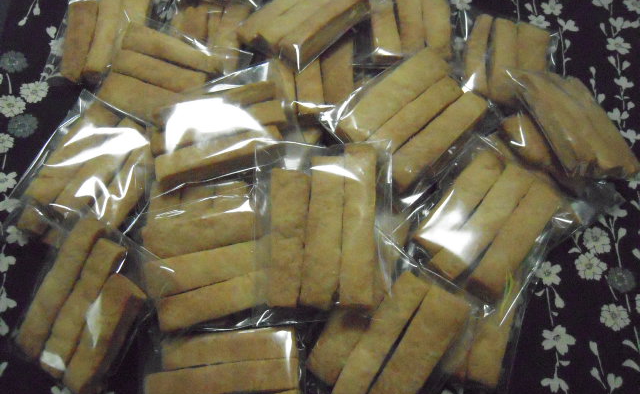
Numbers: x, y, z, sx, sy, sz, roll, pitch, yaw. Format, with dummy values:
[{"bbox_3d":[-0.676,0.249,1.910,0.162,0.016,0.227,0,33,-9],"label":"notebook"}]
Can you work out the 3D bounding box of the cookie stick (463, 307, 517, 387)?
[{"bbox_3d":[0.138,0.095,0.410,0.024,0.018,0.106,18,63,9],"label":"cookie stick"}]

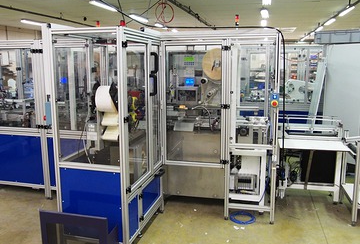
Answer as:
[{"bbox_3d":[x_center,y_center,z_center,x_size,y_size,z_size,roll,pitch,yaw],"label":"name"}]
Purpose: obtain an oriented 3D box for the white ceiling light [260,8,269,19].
[{"bbox_3d":[2.290,-2.938,9.323,0.159,0.101,1.397,1,10,13],"label":"white ceiling light"}]

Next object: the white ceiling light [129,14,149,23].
[{"bbox_3d":[-1.178,-2.980,9.936,0.159,0.101,1.397,1,10,13],"label":"white ceiling light"}]

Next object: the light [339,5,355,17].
[{"bbox_3d":[4.478,-2.968,9.275,0.159,0.101,1.397,1,10,13],"label":"light"}]

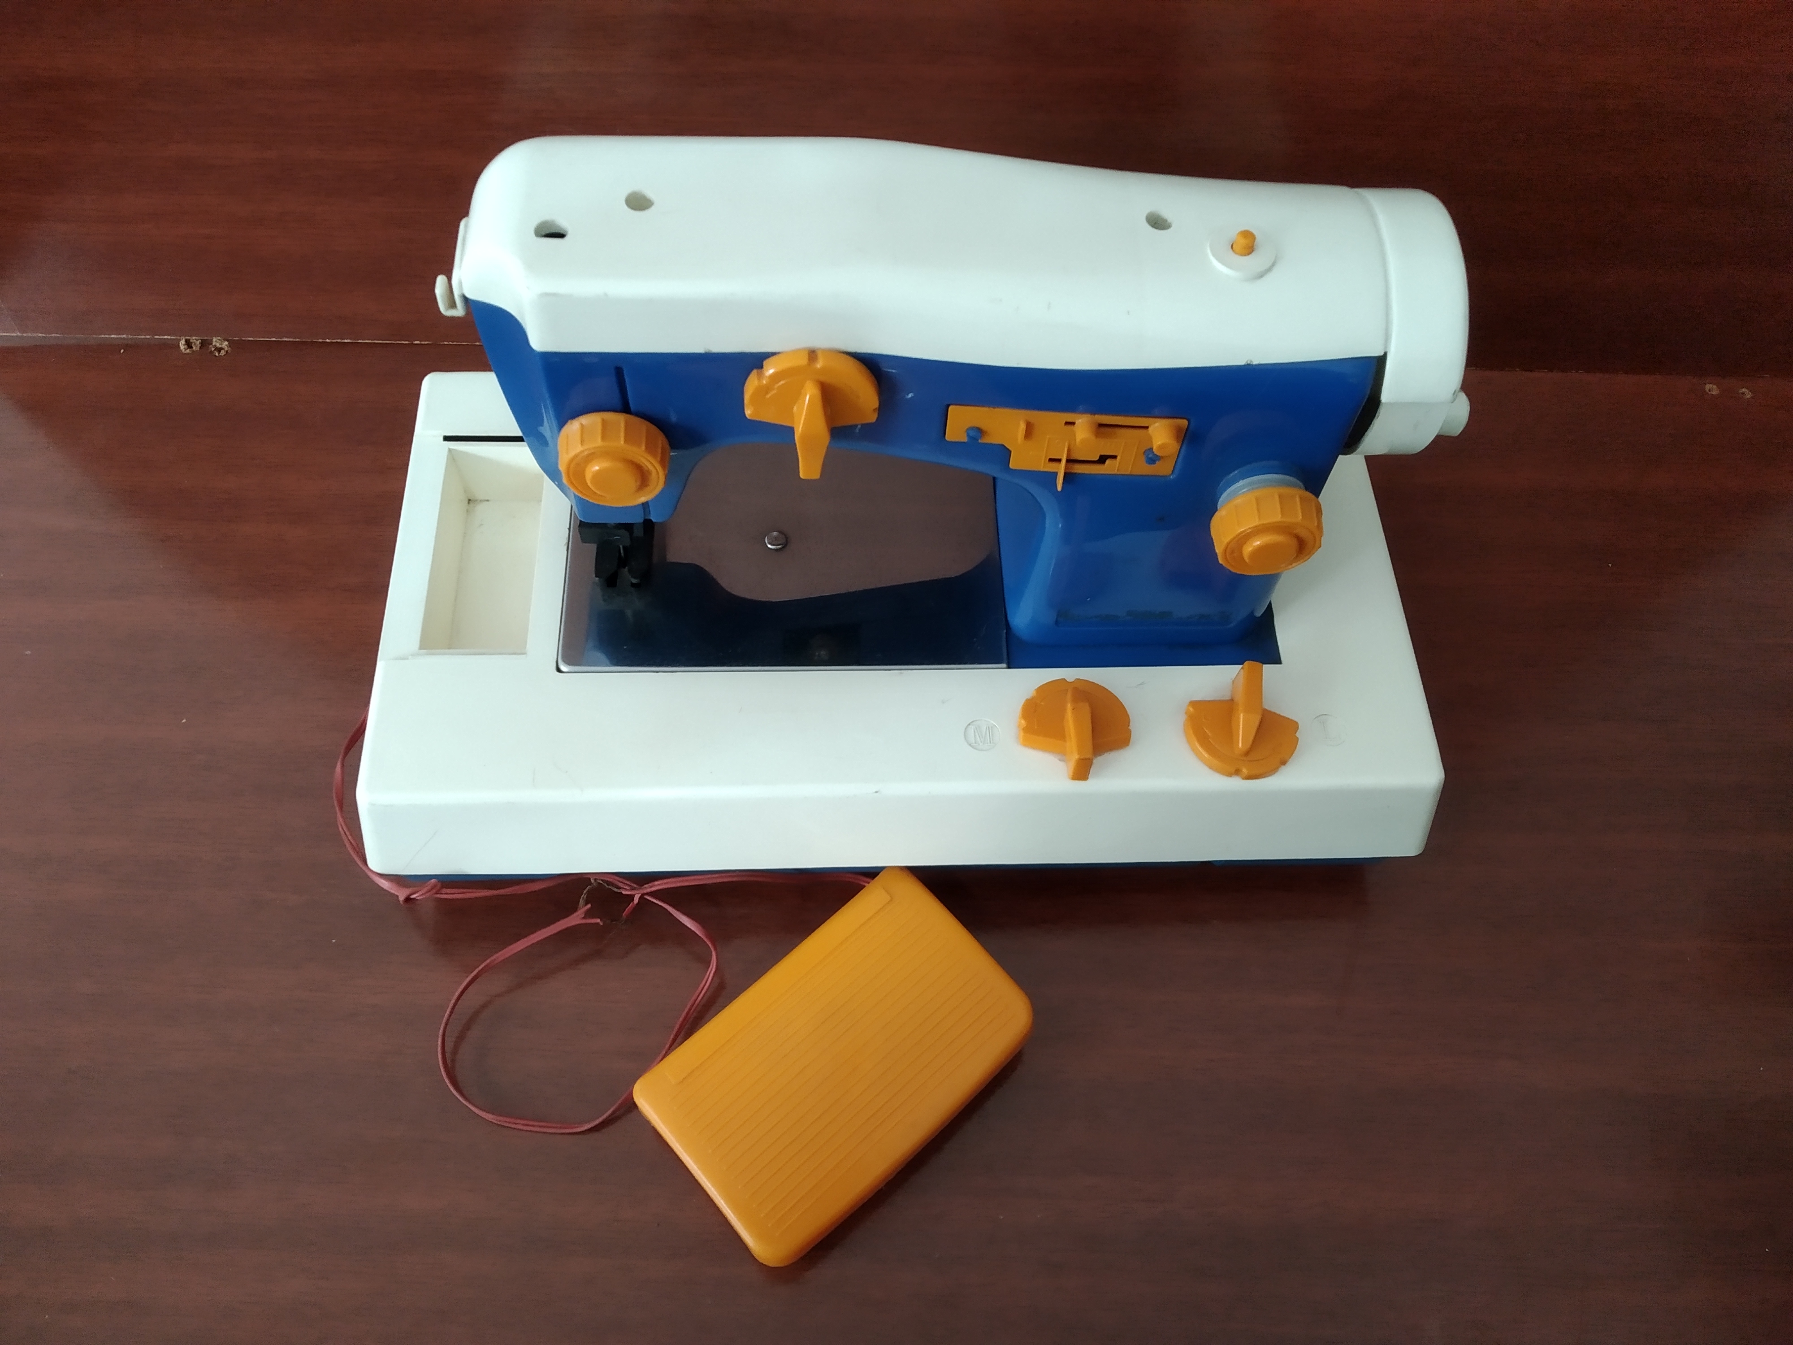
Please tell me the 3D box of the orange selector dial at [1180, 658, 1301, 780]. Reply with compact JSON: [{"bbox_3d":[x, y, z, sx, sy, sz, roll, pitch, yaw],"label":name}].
[{"bbox_3d":[0.093,0.013,0.359,0.031,0.012,0.030,9,61,1],"label":"orange selector dial"}]

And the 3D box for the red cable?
[{"bbox_3d":[-0.083,0.061,0.379,0.160,0.017,0.131,0,62,-4],"label":"red cable"}]

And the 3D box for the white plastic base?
[{"bbox_3d":[0.002,-0.021,0.400,0.297,0.039,0.151,0,62,-4],"label":"white plastic base"}]

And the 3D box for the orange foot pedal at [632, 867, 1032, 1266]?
[{"bbox_3d":[-0.014,0.103,0.359,0.096,0.021,0.062,-38,70,-21],"label":"orange foot pedal"}]

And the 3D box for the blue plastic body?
[{"bbox_3d":[0.007,-0.062,0.336,0.197,0.114,0.066,0,62,-4],"label":"blue plastic body"}]

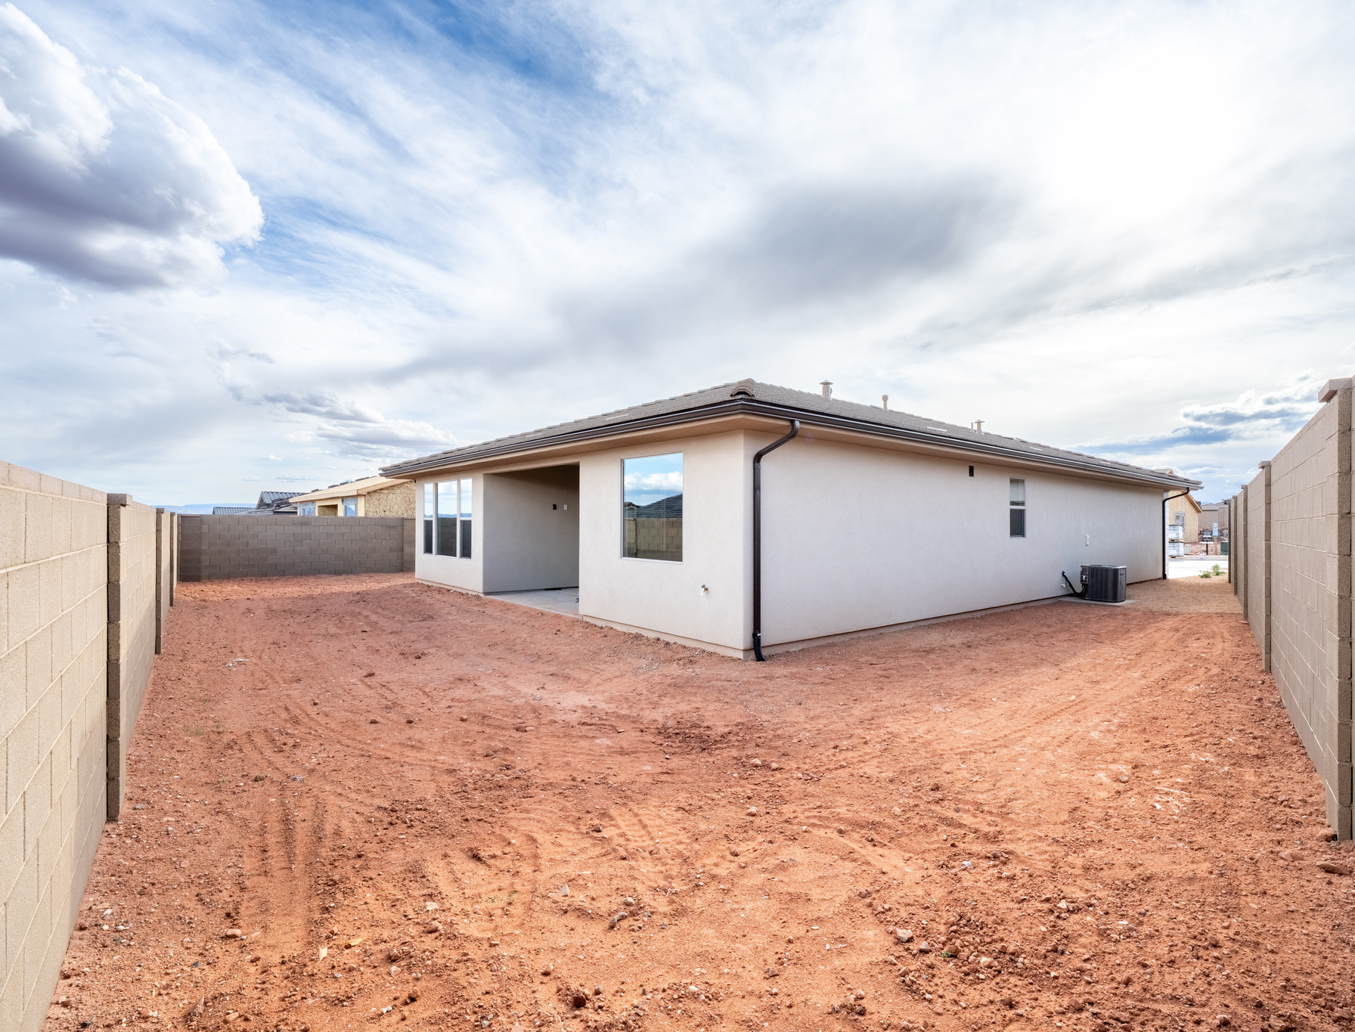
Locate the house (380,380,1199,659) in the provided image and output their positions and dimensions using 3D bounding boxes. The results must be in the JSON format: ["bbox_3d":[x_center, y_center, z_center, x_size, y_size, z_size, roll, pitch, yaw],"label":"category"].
[{"bbox_3d":[4.069,-0.746,17.649,19.800,5.250,13.500,1,-1,-39],"label":"house"}]

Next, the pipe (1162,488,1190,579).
[{"bbox_3d":[15.122,0.570,18.218,0.110,2.760,0.660,1,-1,-39],"label":"pipe"}]

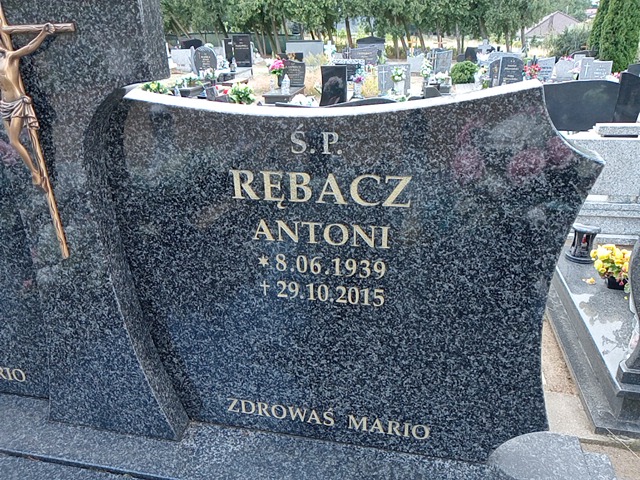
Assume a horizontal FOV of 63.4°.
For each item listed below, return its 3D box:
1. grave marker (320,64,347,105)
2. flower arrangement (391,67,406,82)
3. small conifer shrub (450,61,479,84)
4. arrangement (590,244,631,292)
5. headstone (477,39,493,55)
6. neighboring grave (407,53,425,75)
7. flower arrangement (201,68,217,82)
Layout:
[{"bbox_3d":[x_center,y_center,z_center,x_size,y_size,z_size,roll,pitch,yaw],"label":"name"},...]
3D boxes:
[{"bbox_3d":[0.267,-2.805,9.400,0.465,0.675,0.100,3,23,11],"label":"grave marker"},{"bbox_3d":[1.539,-3.217,10.080,0.290,0.266,0.270,2,23,10],"label":"flower arrangement"},{"bbox_3d":[4.187,-4.853,15.000,0.760,0.670,0.760,2,21,8],"label":"small conifer shrub"},{"bbox_3d":[1.519,0.146,2.700,0.215,0.245,0.200,3,23,11],"label":"arrangement"},{"bbox_3d":[5.017,-5.874,15.750,0.357,0.437,0.126,2,23,10],"label":"headstone"},{"bbox_3d":[2.848,-5.199,15.330,0.473,0.581,0.126,2,23,10],"label":"neighboring grave"},{"bbox_3d":[-2.591,-3.877,12.180,0.290,0.273,0.270,2,23,10],"label":"flower arrangement"}]

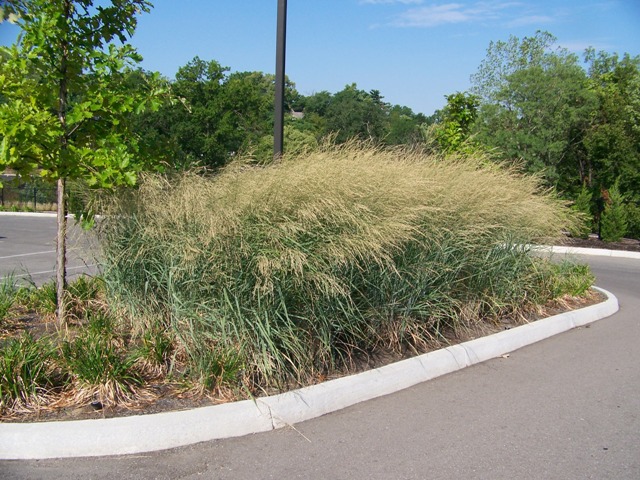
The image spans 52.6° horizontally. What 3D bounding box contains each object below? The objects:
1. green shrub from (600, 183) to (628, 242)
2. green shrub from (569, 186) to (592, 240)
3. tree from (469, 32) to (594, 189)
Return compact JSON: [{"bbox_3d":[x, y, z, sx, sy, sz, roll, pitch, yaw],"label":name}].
[{"bbox_3d":[7.708,-0.753,17.078,0.740,1.580,0.750,5,6,24],"label":"green shrub"},{"bbox_3d":[7.072,-0.780,17.673,0.630,1.470,0.650,4,6,22],"label":"green shrub"},{"bbox_3d":[8.295,-4.531,25.871,5.000,7.490,4.700,4,6,17],"label":"tree"}]

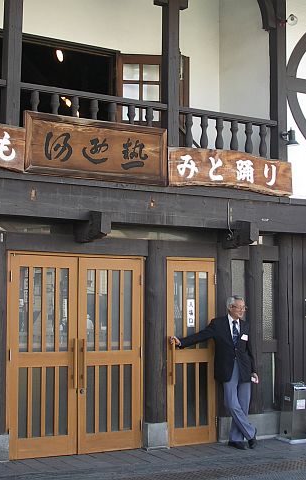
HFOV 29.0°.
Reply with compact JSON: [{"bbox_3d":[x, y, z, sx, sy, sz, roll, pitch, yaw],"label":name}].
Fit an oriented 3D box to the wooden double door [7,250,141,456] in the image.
[{"bbox_3d":[-0.785,1.179,6.175,1.417,2.025,0.080,3,-6,-23],"label":"wooden double door"}]

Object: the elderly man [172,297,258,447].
[{"bbox_3d":[0.668,1.411,6.392,0.960,1.631,0.500,3,-7,-28],"label":"elderly man"}]

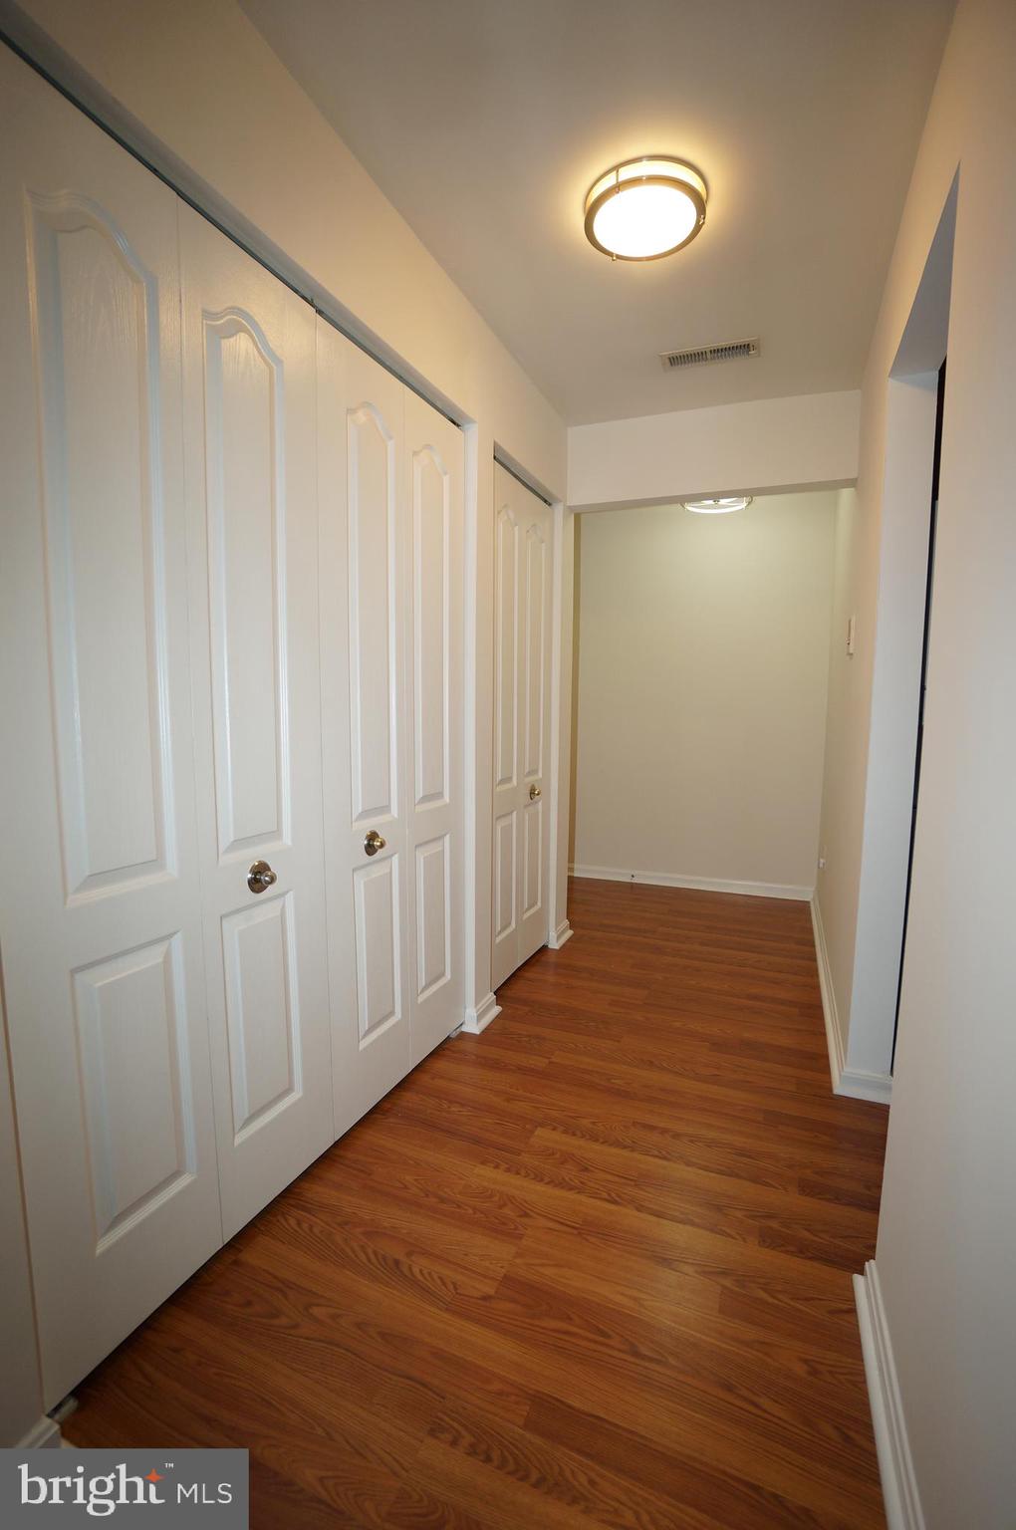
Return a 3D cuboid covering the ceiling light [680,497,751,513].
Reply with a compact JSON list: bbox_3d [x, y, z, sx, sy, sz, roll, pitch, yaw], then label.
[{"bbox_3d":[1.149,-1.516,3.505,0.374,0.162,0.374,3,6,23],"label":"ceiling light"}]

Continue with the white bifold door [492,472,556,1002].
[{"bbox_3d":[0.036,-0.138,2.689,0.040,2.027,0.717,3,6,23],"label":"white bifold door"}]

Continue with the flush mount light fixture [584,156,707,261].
[{"bbox_3d":[0.348,-1.387,1.613,0.300,0.069,0.300,0,5,0],"label":"flush mount light fixture"}]

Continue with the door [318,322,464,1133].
[{"bbox_3d":[-0.312,-0.064,1.896,0.040,2.027,0.722,3,6,23],"label":"door"}]

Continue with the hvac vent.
[{"bbox_3d":[0.734,-1.479,2.313,0.338,0.015,0.126,3,6,23],"label":"hvac vent"}]

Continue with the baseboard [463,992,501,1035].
[{"bbox_3d":[-0.095,0.900,2.352,0.066,0.097,0.187,3,6,23],"label":"baseboard"}]

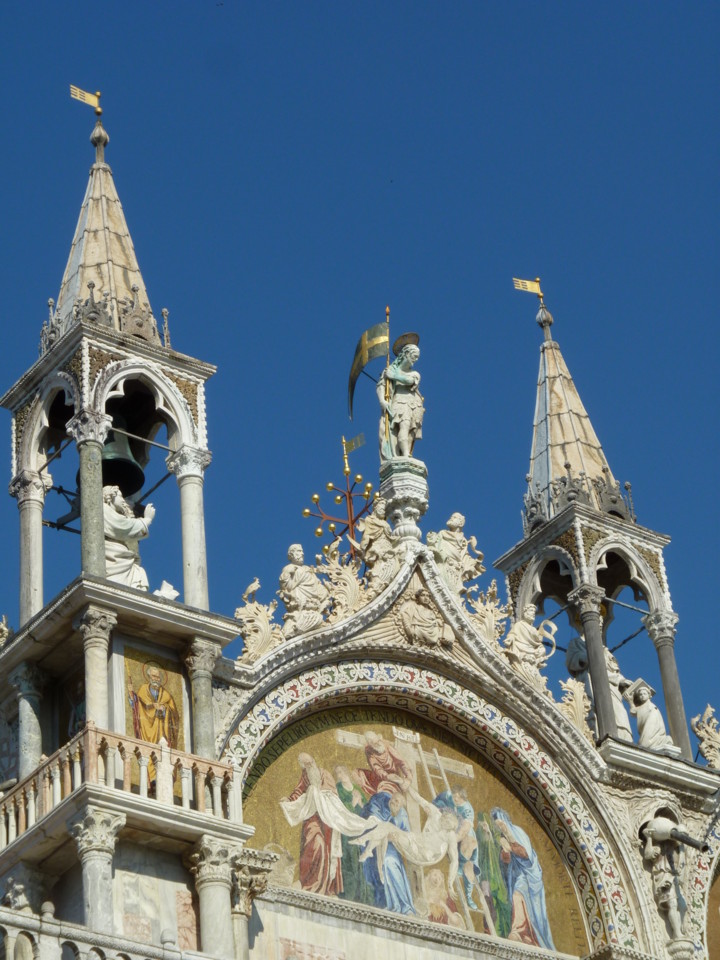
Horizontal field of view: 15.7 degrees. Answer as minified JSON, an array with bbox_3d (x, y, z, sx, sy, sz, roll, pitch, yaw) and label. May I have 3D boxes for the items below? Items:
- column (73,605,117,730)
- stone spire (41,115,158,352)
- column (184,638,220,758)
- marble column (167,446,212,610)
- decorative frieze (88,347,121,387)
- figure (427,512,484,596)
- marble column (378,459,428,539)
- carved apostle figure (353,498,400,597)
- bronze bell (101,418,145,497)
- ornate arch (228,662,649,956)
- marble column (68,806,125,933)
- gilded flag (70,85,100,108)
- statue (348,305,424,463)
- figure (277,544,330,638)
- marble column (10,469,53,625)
[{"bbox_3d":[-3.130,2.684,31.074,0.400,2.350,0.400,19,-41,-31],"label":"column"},{"bbox_3d":[-3.561,-3.246,36.307,1.500,4.800,1.500,19,-41,-31],"label":"stone spire"},{"bbox_3d":[-1.983,3.228,33.463,0.395,2.567,0.395,19,-41,-32],"label":"column"},{"bbox_3d":[-2.130,0.753,33.426,0.430,2.520,0.430,19,-41,-31],"label":"marble column"},{"bbox_3d":[-3.298,-1.417,33.795,0.520,0.750,0.100,19,-41,-31],"label":"decorative frieze"},{"bbox_3d":[1.327,1.026,36.174,0.780,1.420,0.550,19,-41,-31],"label":"figure"},{"bbox_3d":[0.656,0.301,38.385,0.648,1.161,0.648,19,-41,-32],"label":"marble column"},{"bbox_3d":[0.242,0.942,37.573,0.616,1.635,0.490,19,-41,-32],"label":"carved apostle figure"},{"bbox_3d":[-3.303,-0.414,34.407,0.900,0.970,0.900,-4,-34,-2],"label":"bronze bell"},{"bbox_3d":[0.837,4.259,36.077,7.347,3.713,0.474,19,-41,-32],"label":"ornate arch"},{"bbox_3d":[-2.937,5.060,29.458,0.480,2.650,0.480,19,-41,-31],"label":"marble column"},{"bbox_3d":[-4.180,-5.839,39.658,0.498,0.253,0.040,19,-41,-32],"label":"gilded flag"},{"bbox_3d":[0.439,-1.225,39.513,0.790,2.686,1.106,19,-41,-32],"label":"statue"},{"bbox_3d":[-0.813,1.517,36.130,0.671,1.382,0.490,19,-41,-32],"label":"figure"},{"bbox_3d":[-4.433,1.148,35.254,0.474,2.678,0.474,19,-41,-32],"label":"marble column"}]

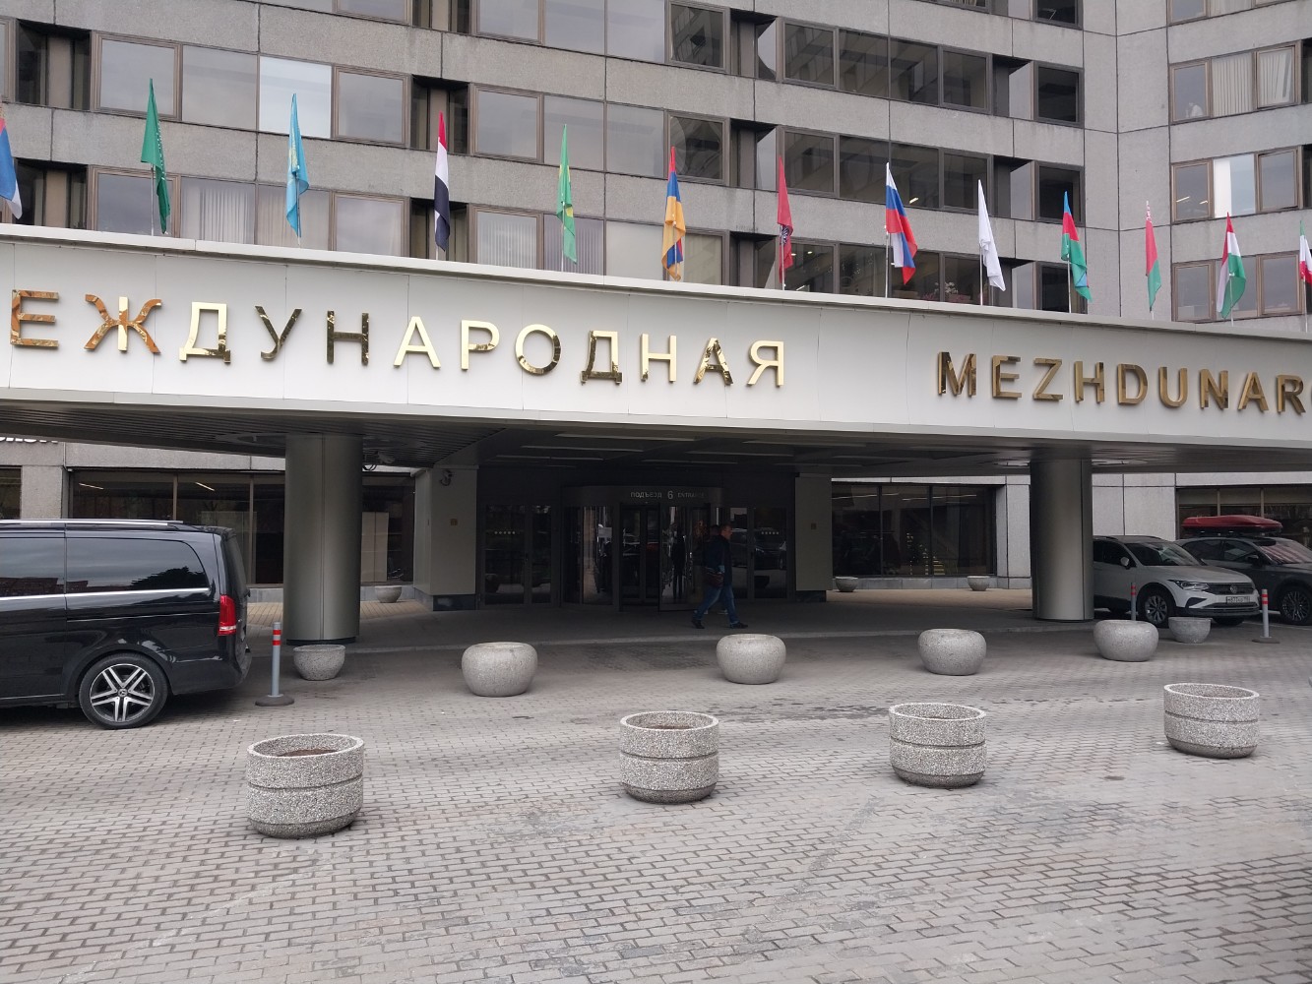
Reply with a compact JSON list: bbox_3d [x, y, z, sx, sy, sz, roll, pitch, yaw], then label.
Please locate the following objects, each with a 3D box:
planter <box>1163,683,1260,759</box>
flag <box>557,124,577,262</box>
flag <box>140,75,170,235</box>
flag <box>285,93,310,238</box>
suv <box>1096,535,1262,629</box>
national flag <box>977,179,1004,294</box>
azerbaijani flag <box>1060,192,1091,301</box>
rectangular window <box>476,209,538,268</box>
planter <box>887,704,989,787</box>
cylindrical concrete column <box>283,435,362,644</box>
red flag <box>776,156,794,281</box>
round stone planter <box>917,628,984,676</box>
[{"bbox_3d":[4.649,1.912,8.254,0.697,0.505,0.697,1,-2,-18],"label":"planter"},{"bbox_3d":[-1.181,-3.931,12.979,0.230,1.844,0.200,1,-2,-17],"label":"flag"},{"bbox_3d":[-5.847,-3.917,11.508,0.300,1.807,0.220,1,-2,-17],"label":"flag"},{"bbox_3d":[-4.355,-3.965,11.980,0.250,1.755,0.200,1,-2,-17],"label":"flag"},{"bbox_3d":[9.488,1.726,19.481,1.850,1.675,4.510,1,-2,-19],"label":"suv"},{"bbox_3d":[5.004,-3.820,14.715,0.317,1.599,0.200,1,-2,-18],"label":"national flag"},{"bbox_3d":[6.458,-3.776,15.183,0.355,1.604,0.200,1,-2,-18],"label":"azerbaijani flag"},{"bbox_3d":[-3.703,-6.214,24.682,1.540,1.580,0.120,1,-2,-17],"label":"rectangular window"},{"bbox_3d":[2.112,1.898,7.394,0.698,0.502,0.698,0,-2,0],"label":"planter"},{"bbox_3d":[-5.216,0.740,15.487,1.135,3.189,1.135,1,-2,-17],"label":"cylindrical concrete column"},{"bbox_3d":[1.768,-3.740,13.542,0.260,1.720,0.240,1,-2,-18],"label":"red flag"},{"bbox_3d":[3.779,2.050,12.605,0.835,0.530,0.835,0,-2,0],"label":"round stone planter"}]

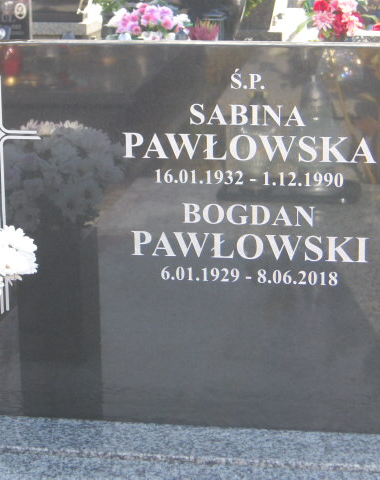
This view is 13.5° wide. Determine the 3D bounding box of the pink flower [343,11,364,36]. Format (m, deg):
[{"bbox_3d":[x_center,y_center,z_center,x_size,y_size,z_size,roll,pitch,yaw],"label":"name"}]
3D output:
[{"bbox_3d":[0.681,-0.902,6.700,0.092,0.105,0.065,1,11,3],"label":"pink flower"}]

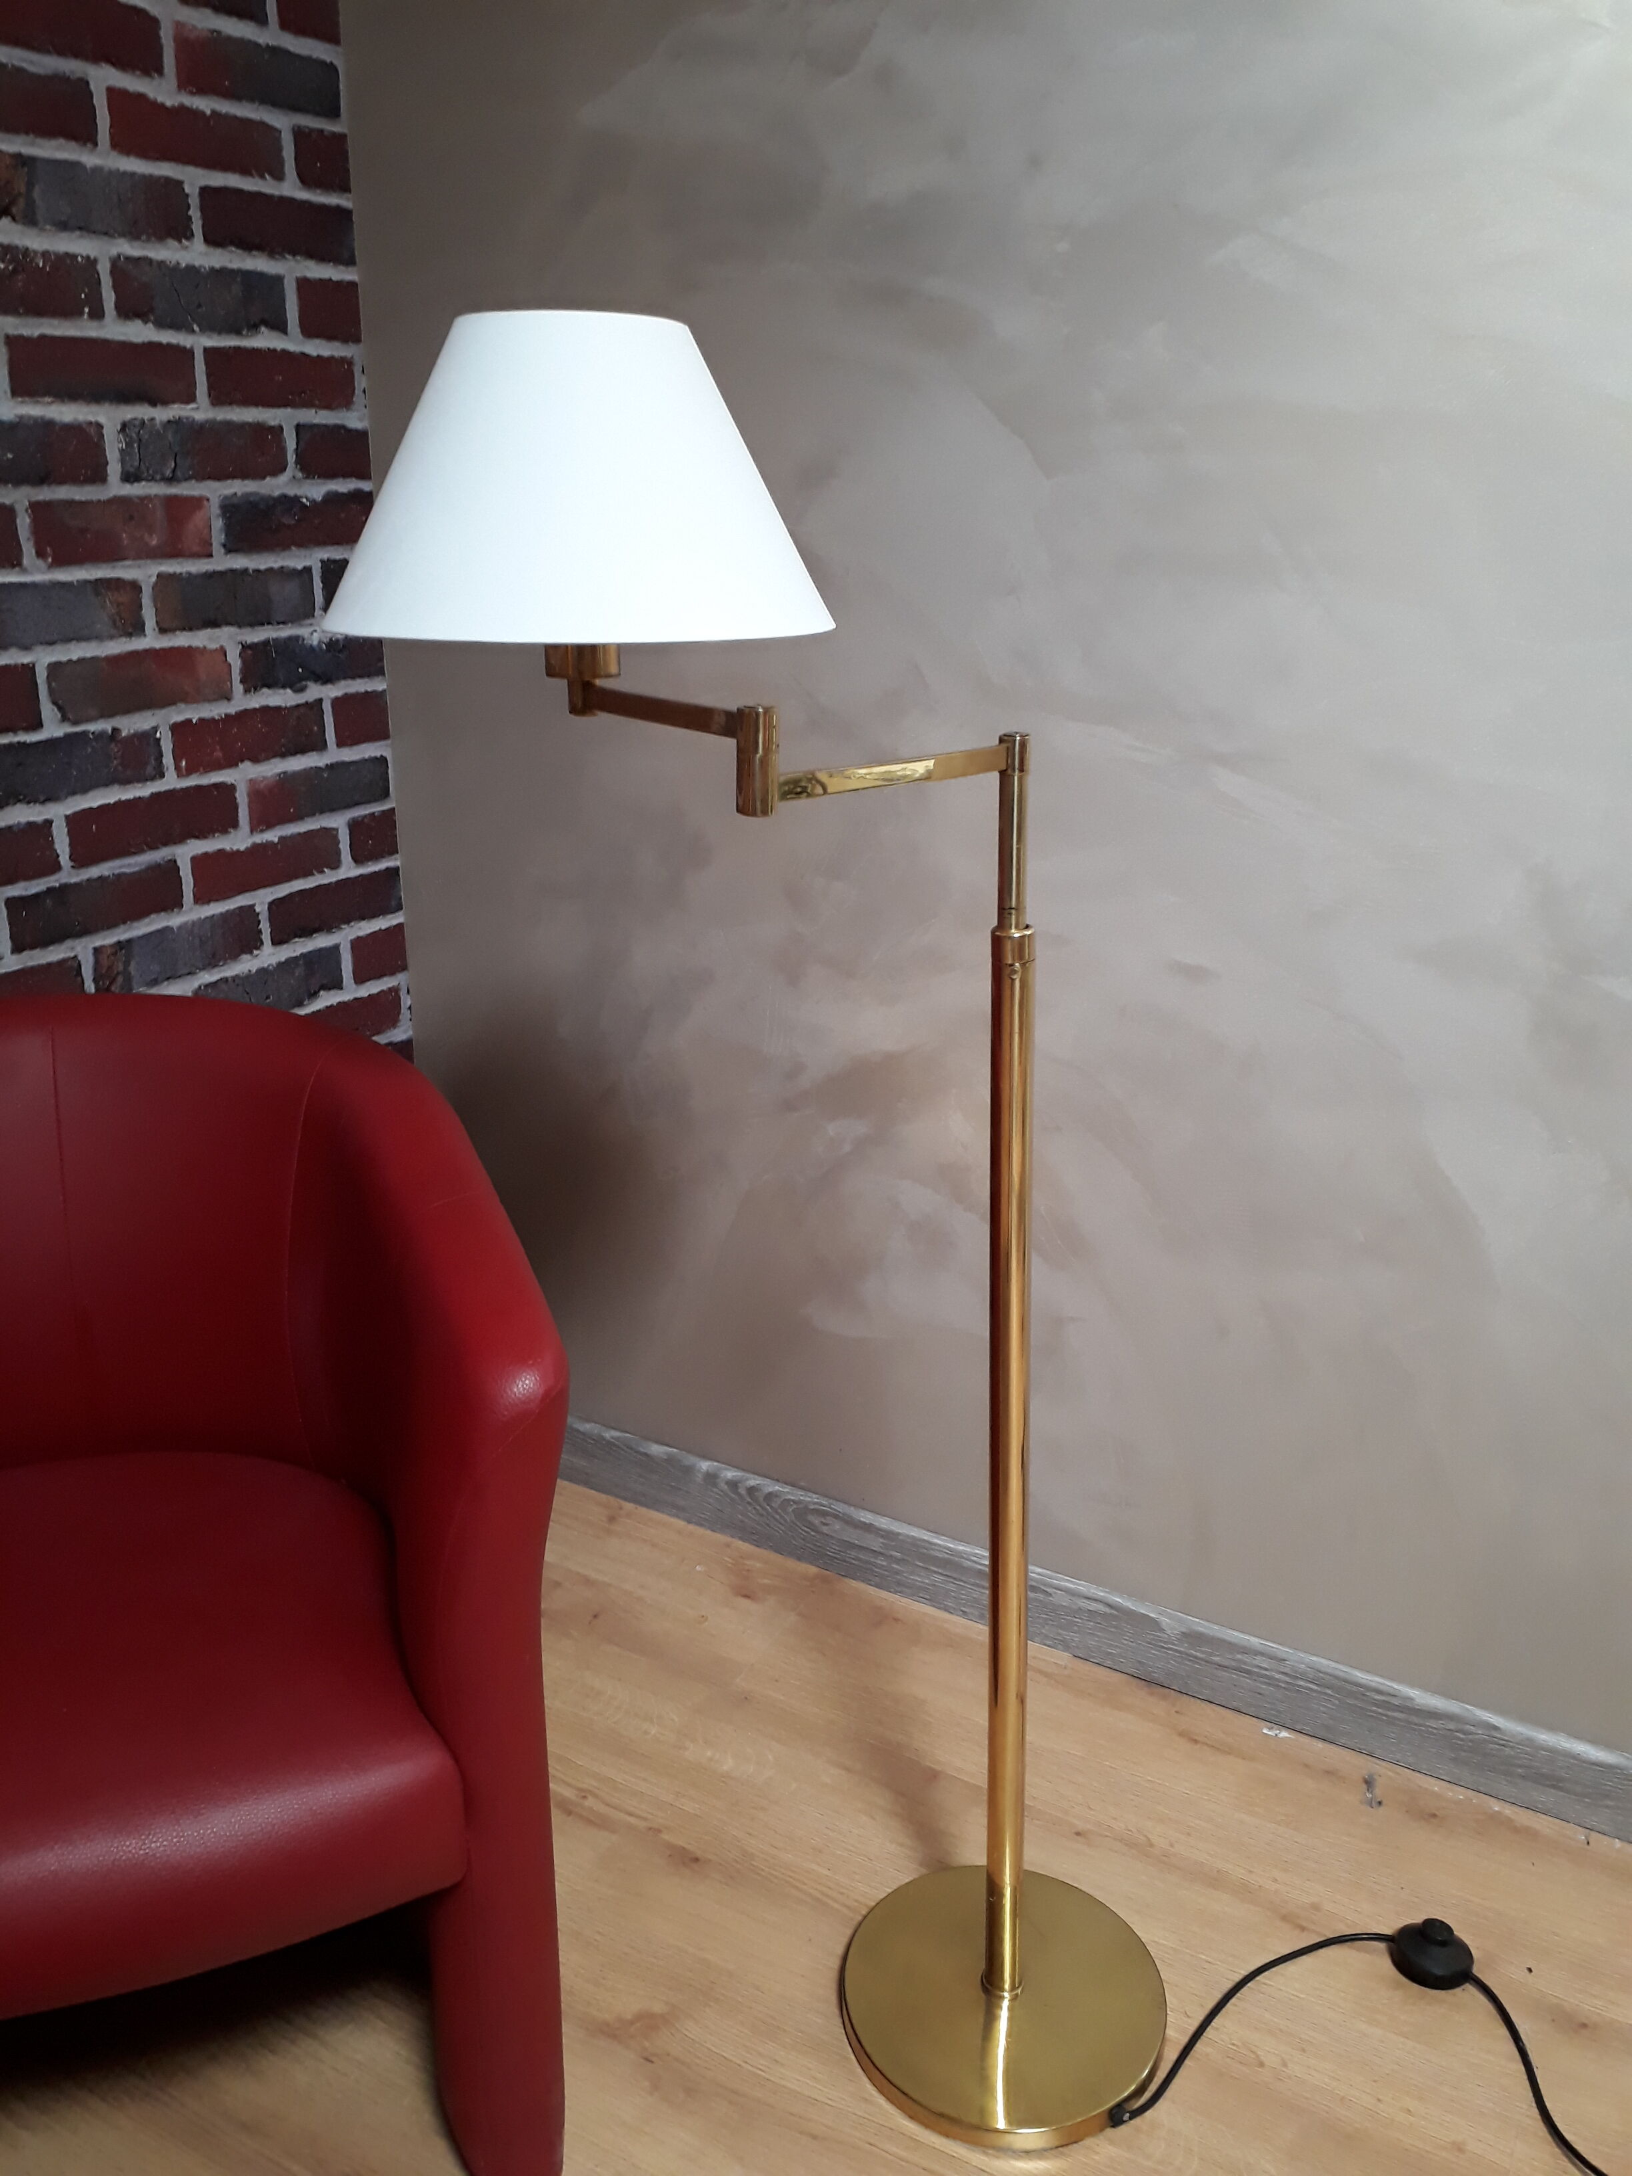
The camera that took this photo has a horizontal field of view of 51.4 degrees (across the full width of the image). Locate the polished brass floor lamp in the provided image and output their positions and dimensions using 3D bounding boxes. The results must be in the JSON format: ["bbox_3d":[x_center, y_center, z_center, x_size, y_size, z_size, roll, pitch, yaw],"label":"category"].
[{"bbox_3d":[-0.009,0.154,1.202,0.604,1.271,0.318,1,19,2],"label":"polished brass floor lamp"}]

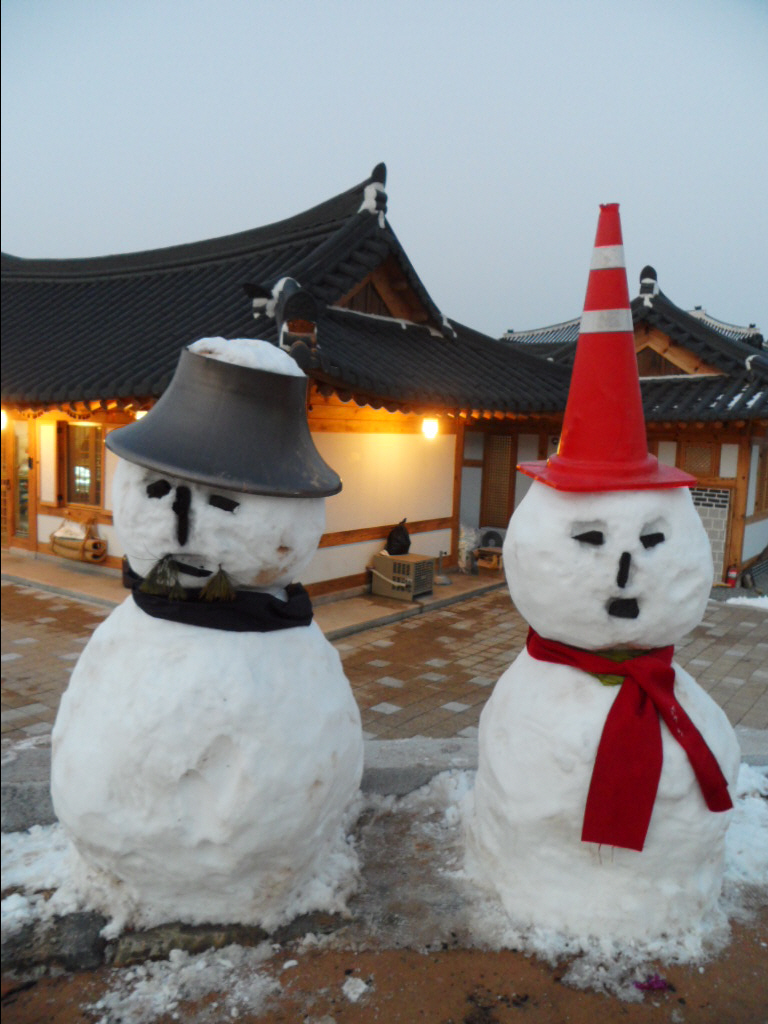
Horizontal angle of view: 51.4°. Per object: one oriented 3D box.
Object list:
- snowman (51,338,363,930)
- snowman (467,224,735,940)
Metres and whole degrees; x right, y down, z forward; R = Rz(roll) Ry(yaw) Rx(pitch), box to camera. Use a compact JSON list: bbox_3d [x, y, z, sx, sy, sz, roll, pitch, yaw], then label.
[{"bbox_3d":[-0.505,0.277,2.329,0.850,1.548,0.840,3,6,7],"label":"snowman"},{"bbox_3d":[0.650,0.133,2.271,0.740,1.870,0.730,3,6,6],"label":"snowman"}]

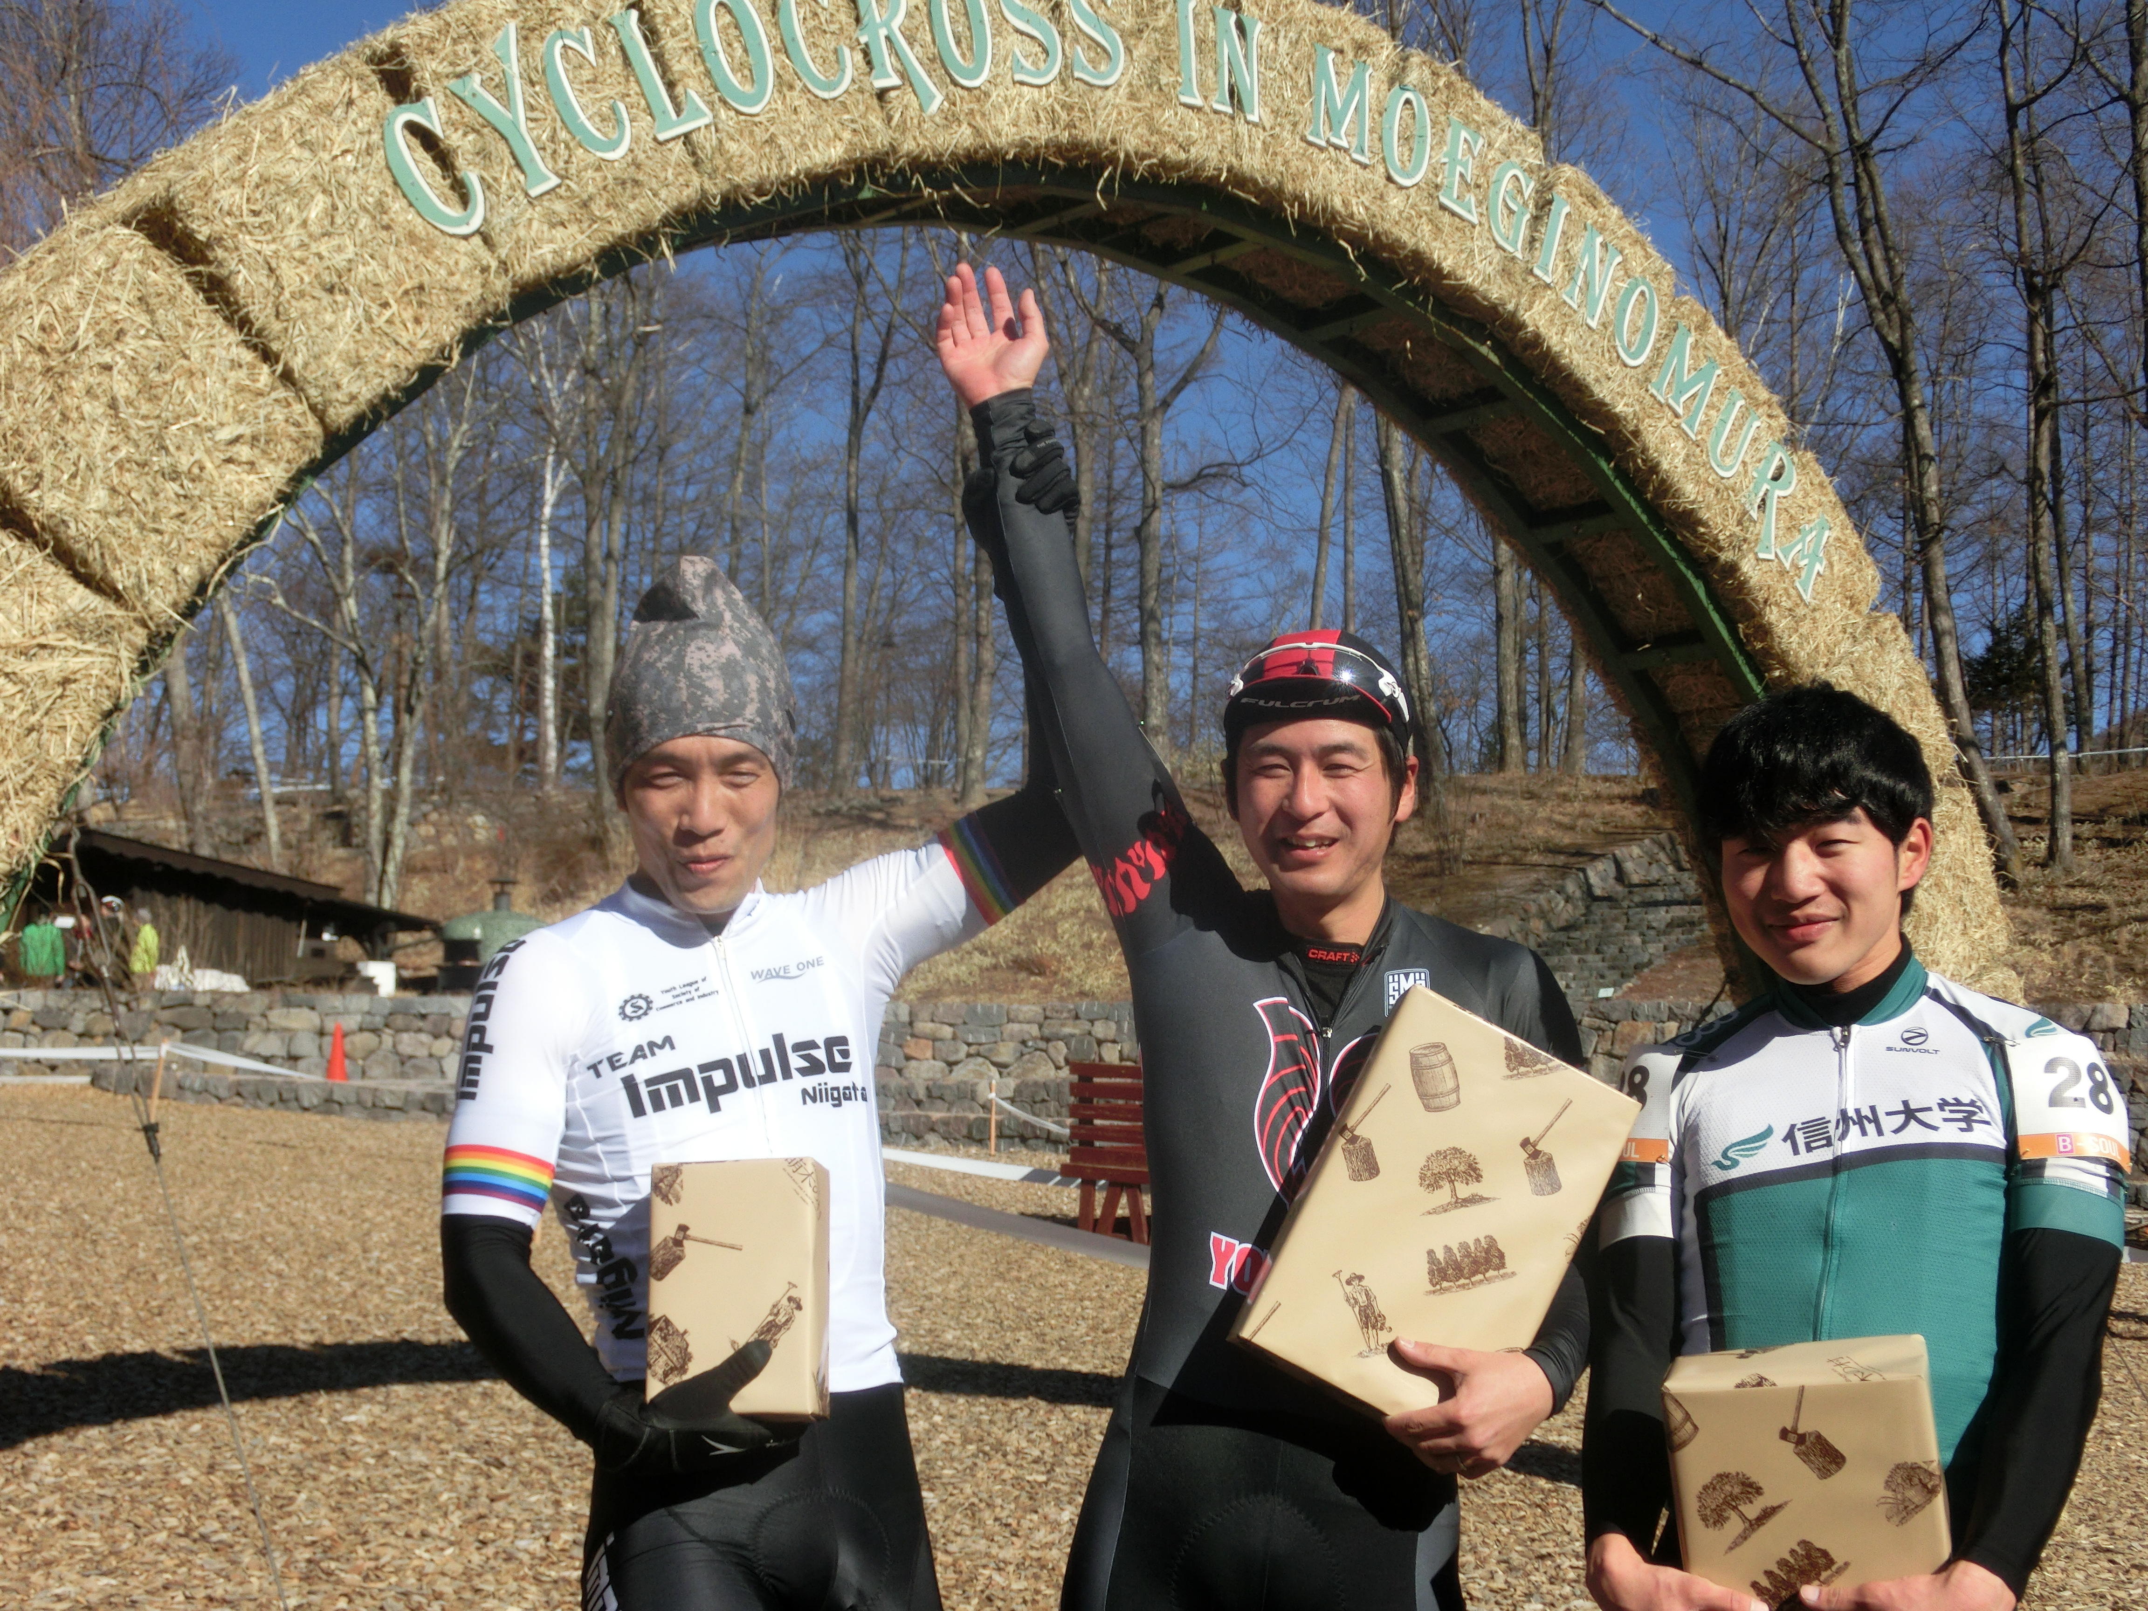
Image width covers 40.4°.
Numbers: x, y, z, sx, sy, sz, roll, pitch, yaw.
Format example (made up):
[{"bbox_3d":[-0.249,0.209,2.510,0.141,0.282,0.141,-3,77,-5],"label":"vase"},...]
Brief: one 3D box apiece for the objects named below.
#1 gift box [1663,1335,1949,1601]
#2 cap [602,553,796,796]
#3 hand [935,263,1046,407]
[{"bbox_3d":[0.599,0.538,2.373,0.205,0.167,0.132,-7,1,16],"label":"gift box"},{"bbox_3d":[-0.329,-0.118,2.580,0.172,0.205,0.215,-1,5,-10],"label":"cap"},{"bbox_3d":[-0.077,-0.436,2.700,0.098,0.140,0.070,-9,-15,-1],"label":"hand"}]

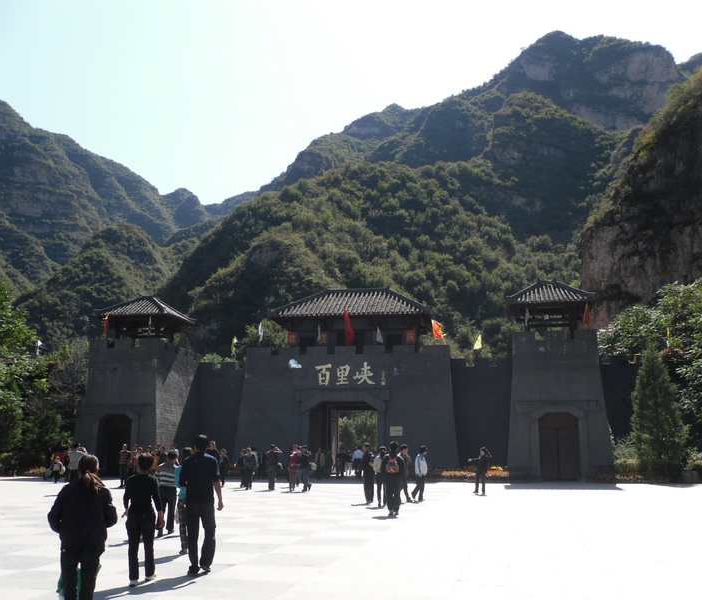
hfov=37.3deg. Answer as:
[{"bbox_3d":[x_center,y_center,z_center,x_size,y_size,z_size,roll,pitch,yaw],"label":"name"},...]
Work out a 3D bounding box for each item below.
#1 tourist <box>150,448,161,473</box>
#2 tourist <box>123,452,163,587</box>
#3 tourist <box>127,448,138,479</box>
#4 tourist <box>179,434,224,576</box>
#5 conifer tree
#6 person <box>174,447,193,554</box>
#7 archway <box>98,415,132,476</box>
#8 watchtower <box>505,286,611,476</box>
[{"bbox_3d":[-7.031,6.094,37.500,0.420,1.360,0.270,1,-8,-6],"label":"tourist"},{"bbox_3d":[-2.463,2.603,12.433,0.520,1.530,0.420,0,-8,5],"label":"tourist"},{"bbox_3d":[-8.929,6.906,42.500,0.420,1.460,0.280,0,-8,0],"label":"tourist"},{"bbox_3d":[-1.915,2.645,13.510,0.560,1.768,0.460,0,-8,6],"label":"tourist"},{"bbox_3d":[15.573,5.780,52.500,3.100,6.900,3.100,1,-8,0],"label":"conifer tree"},{"bbox_3d":[-2.499,3.046,15.800,0.430,1.610,0.380,0,-8,0],"label":"person"},{"bbox_3d":[-13.155,8.272,59.190,2.050,3.450,1.000,-1,-8,12],"label":"archway"},{"bbox_3d":[11.585,4.353,57.480,5.500,10.950,5.800,-2,-8,15],"label":"watchtower"}]

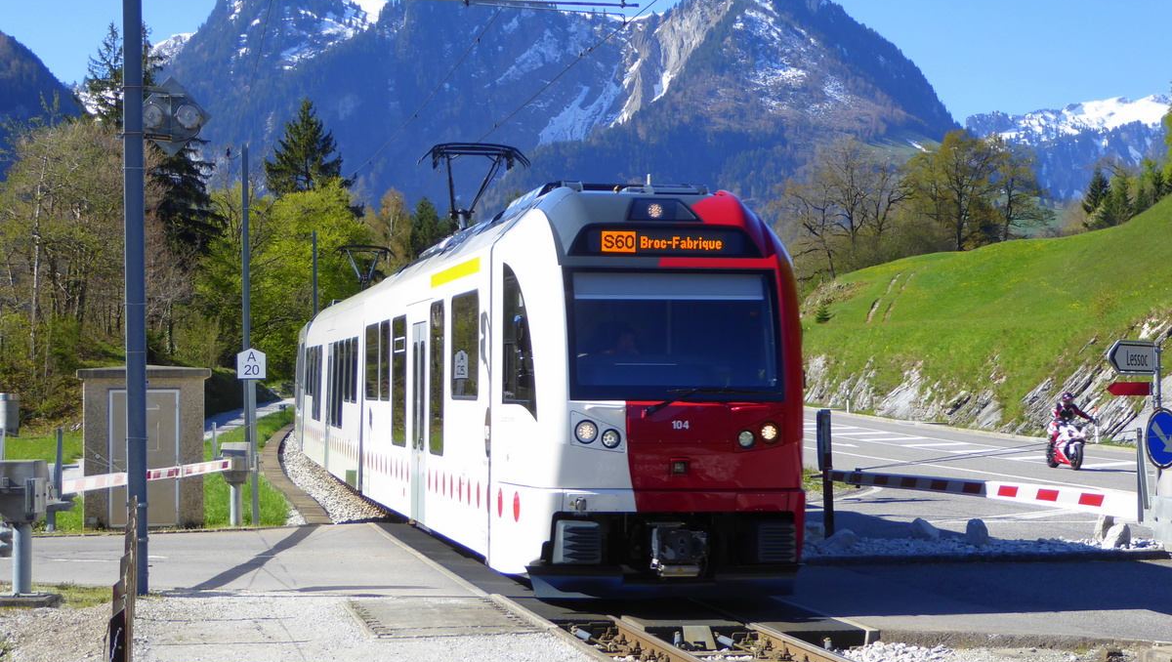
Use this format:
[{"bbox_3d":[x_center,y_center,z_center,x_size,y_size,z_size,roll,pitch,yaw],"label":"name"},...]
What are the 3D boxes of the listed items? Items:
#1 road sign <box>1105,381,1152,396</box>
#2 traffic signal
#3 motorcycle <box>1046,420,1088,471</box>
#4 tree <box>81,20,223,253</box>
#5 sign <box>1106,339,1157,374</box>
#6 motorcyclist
[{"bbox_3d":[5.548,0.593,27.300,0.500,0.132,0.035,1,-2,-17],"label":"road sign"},{"bbox_3d":[-3.968,-2.052,25.600,0.780,0.770,0.250,0,-2,-3],"label":"traffic signal"},{"bbox_3d":[10.779,2.541,60.000,0.720,1.130,2.040,3,-2,-12],"label":"motorcycle"},{"bbox_3d":[-17.119,-5.272,105.000,5.600,14.500,5.600,0,-2,0],"label":"tree"},{"bbox_3d":[5.532,0.272,27.100,0.060,0.345,1.250,-1,-2,31],"label":"sign"},{"bbox_3d":[10.914,2.121,60.200,0.880,1.450,0.780,0,-2,-12],"label":"motorcyclist"}]

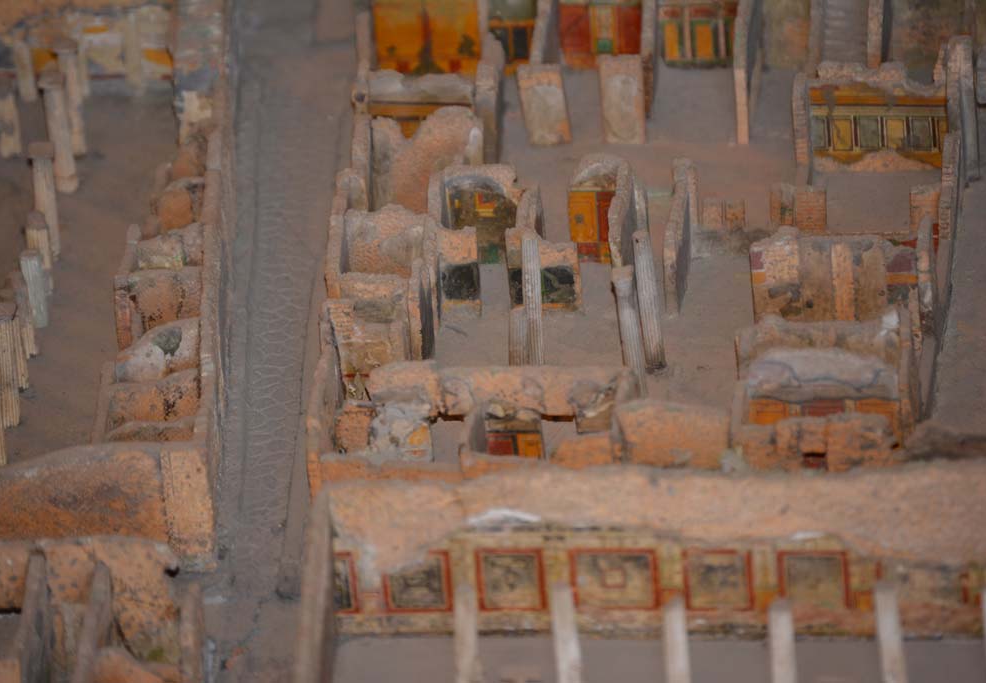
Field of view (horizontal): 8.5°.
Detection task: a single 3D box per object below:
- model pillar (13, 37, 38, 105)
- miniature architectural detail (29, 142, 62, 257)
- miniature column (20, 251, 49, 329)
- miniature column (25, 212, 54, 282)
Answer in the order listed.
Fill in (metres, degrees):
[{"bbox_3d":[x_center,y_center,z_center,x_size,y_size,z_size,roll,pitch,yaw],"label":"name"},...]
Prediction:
[{"bbox_3d":[-0.169,-0.098,2.377,0.006,0.023,0.006,-12,33,-4],"label":"model pillar"},{"bbox_3d":[-0.154,-0.048,2.280,0.008,0.044,0.008,-6,33,-4],"label":"miniature architectural detail"},{"bbox_3d":[-0.156,-0.018,2.250,0.006,0.027,0.006,-9,33,-4],"label":"miniature column"},{"bbox_3d":[-0.156,-0.031,2.268,0.007,0.028,0.007,-5,33,-4],"label":"miniature column"}]

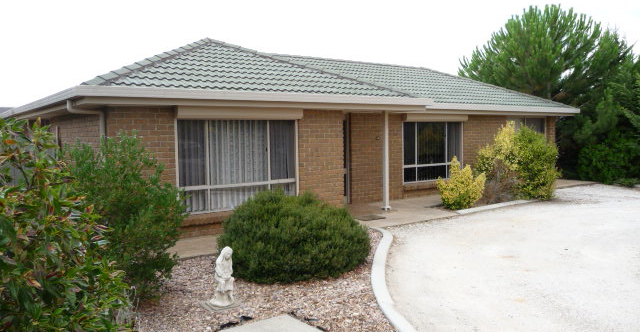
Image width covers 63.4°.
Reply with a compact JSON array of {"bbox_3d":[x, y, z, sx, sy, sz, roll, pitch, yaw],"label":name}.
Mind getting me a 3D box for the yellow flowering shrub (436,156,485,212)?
[{"bbox_3d":[3.116,0.352,11.400,1.080,1.120,1.050,-1,4,0],"label":"yellow flowering shrub"}]

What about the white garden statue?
[{"bbox_3d":[-0.979,1.092,5.170,0.250,0.580,0.260,-3,5,-33],"label":"white garden statue"}]

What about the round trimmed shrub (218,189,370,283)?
[{"bbox_3d":[-0.337,0.801,6.850,2.000,1.000,1.900,-1,4,0],"label":"round trimmed shrub"}]

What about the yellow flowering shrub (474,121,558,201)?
[{"bbox_3d":[4.972,-0.151,13.100,2.150,1.890,1.850,-4,5,-36],"label":"yellow flowering shrub"}]

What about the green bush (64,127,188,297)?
[{"bbox_3d":[-2.160,0.523,5.750,1.280,1.750,1.280,-4,5,-36],"label":"green bush"}]

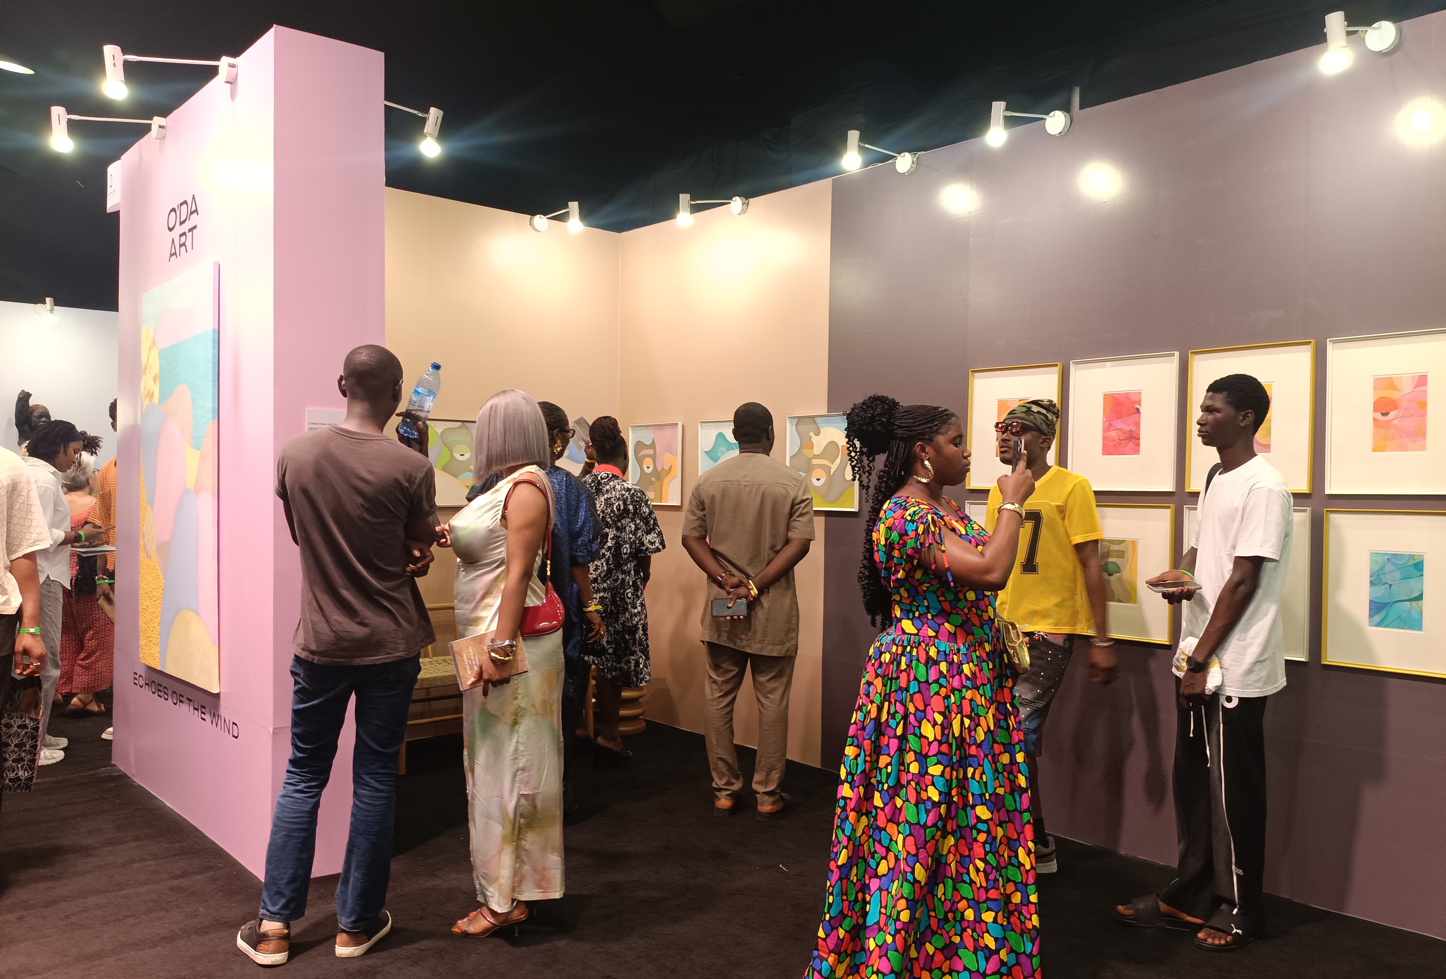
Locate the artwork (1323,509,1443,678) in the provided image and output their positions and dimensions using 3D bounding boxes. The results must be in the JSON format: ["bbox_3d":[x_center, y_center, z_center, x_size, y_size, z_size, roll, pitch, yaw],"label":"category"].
[{"bbox_3d":[2.187,0.331,3.524,0.028,0.521,0.432,0,0,-42],"label":"artwork"}]

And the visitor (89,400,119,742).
[{"bbox_3d":[-3.279,0.425,5.942,0.560,1.820,0.360,1,0,10],"label":"visitor"}]

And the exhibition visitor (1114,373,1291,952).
[{"bbox_3d":[1.555,0.523,3.493,0.500,1.770,0.480,1,0,-5],"label":"exhibition visitor"}]

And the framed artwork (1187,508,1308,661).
[{"bbox_3d":[1.868,0.325,3.880,0.028,0.521,0.432,0,0,-42],"label":"framed artwork"}]

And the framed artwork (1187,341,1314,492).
[{"bbox_3d":[1.877,-0.248,3.874,0.028,0.521,0.432,0,0,-42],"label":"framed artwork"}]

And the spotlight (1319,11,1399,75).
[{"bbox_3d":[1.992,-1.399,3.389,0.440,0.235,0.100,0,1,-42],"label":"spotlight"}]

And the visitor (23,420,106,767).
[{"bbox_3d":[-3.322,0.498,5.463,0.520,1.680,0.460,0,1,-40],"label":"visitor"}]

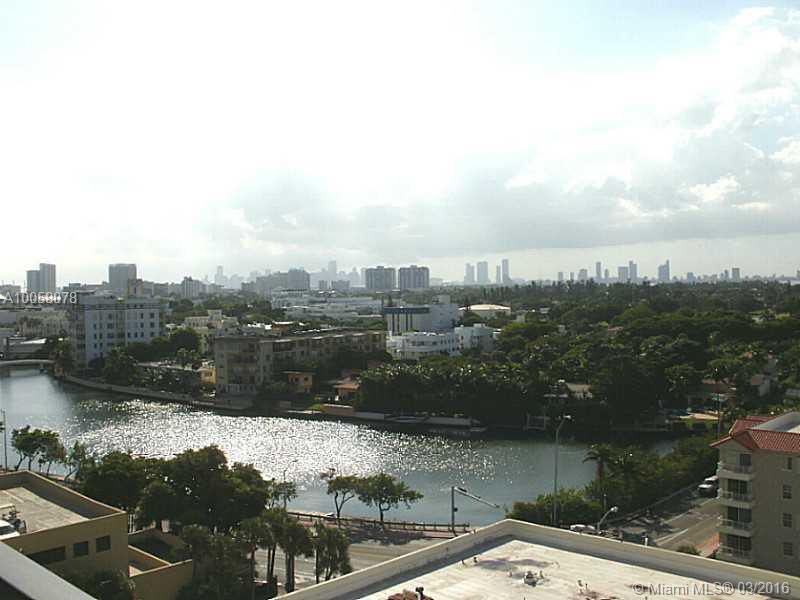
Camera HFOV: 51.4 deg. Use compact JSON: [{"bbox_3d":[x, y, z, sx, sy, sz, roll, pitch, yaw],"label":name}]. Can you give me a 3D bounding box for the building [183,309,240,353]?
[{"bbox_3d":[-77.172,14.003,339.800,21.000,19.000,18.000,-1,1,-3],"label":"building"}]

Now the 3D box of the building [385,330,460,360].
[{"bbox_3d":[8.678,17.065,310.883,26.000,12.500,17.000,-1,1,9],"label":"building"}]

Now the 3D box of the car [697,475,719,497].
[{"bbox_3d":[42.586,25.570,113.381,1.950,1.850,4.900,0,2,41],"label":"car"}]

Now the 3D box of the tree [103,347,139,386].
[{"bbox_3d":[-85.768,19.874,254.885,11.000,12.200,10.500,-1,1,0],"label":"tree"}]

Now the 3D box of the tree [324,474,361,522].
[{"bbox_3d":[-7.216,24.522,101.938,4.300,5.900,4.200,-1,1,0],"label":"tree"}]

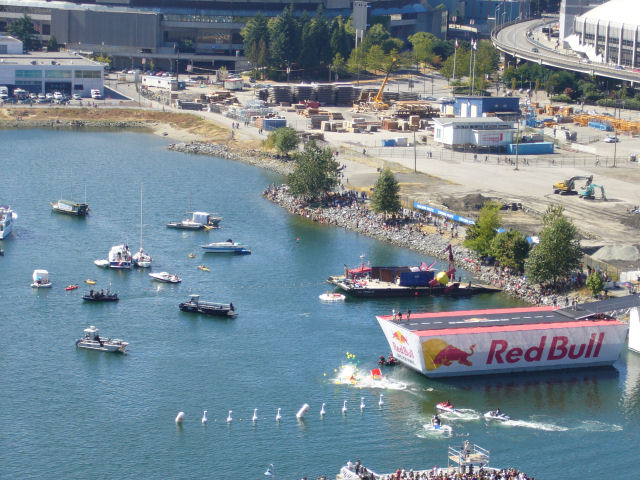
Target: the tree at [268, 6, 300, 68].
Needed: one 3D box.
[{"bbox_3d":[-12.638,-70.513,692.478,10.700,23.000,10.700,1,11,0],"label":"tree"}]

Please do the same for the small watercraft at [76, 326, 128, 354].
[{"bbox_3d":[-35.307,16.029,315.129,7.700,3.200,2.600,5,11,19],"label":"small watercraft"}]

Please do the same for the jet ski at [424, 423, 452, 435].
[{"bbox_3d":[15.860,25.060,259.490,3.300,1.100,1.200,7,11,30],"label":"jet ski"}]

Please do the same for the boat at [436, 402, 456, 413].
[{"bbox_3d":[18.466,24.314,283.426,3.000,1.000,1.100,9,13,37],"label":"boat"}]

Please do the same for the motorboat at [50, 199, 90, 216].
[{"bbox_3d":[-51.810,-6.820,401.370,7.900,2.500,2.800,12,15,43],"label":"motorboat"}]

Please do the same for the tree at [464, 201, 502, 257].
[{"bbox_3d":[31.770,-1.940,374.750,7.200,10.800,7.000,1,10,0],"label":"tree"}]

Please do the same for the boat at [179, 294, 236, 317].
[{"bbox_3d":[-18.360,10.510,318.120,9.200,2.600,2.800,5,12,19],"label":"boat"}]

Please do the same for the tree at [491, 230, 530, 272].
[{"bbox_3d":[35.470,2.190,359.840,7.200,7.800,7.000,1,10,0],"label":"tree"}]

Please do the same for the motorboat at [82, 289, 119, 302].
[{"bbox_3d":[-36.760,9.020,325.510,6.000,1.700,2.300,2,11,4],"label":"motorboat"}]

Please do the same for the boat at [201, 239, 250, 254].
[{"bbox_3d":[-17.840,1.130,366.820,9.200,2.100,2.900,2,11,1],"label":"boat"}]

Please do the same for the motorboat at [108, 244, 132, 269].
[{"bbox_3d":[-39.311,2.909,382.791,3.800,3.500,9.500,1,11,0],"label":"motorboat"}]

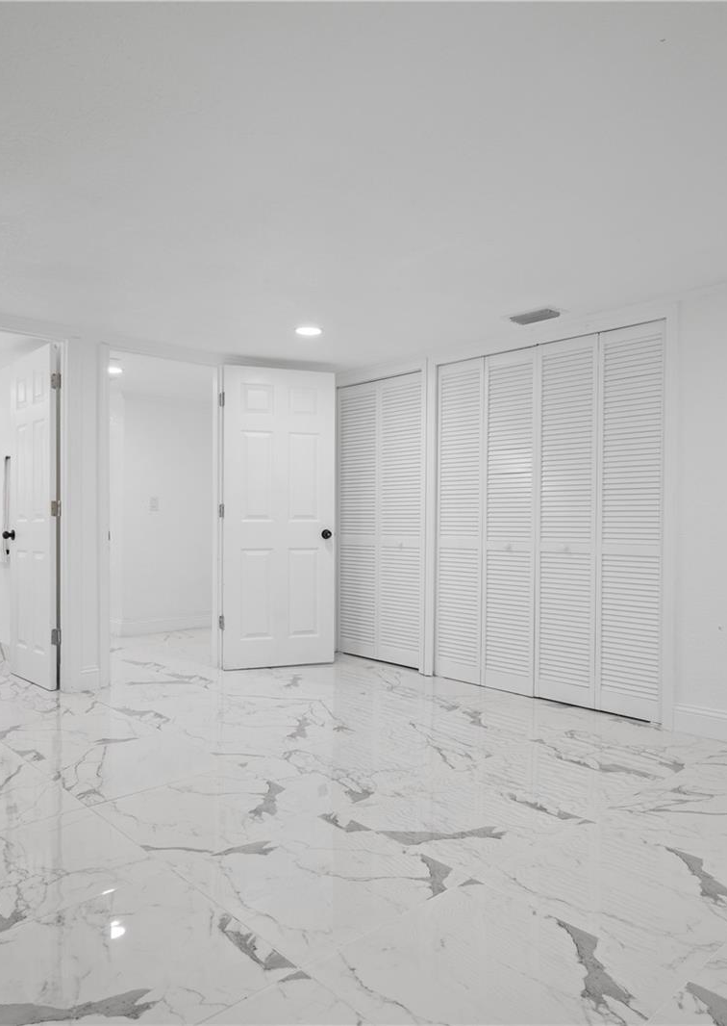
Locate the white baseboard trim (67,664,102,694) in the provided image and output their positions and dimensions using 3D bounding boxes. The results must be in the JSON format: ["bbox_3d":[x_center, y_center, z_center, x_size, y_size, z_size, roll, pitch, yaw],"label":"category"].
[{"bbox_3d":[-1.662,0.984,4.078,0.170,0.132,0.016,0,0,-44],"label":"white baseboard trim"}]

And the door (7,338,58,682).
[{"bbox_3d":[-2.051,0.031,4.246,0.660,2.020,0.037,0,0,44],"label":"door"}]

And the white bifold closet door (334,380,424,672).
[{"bbox_3d":[0.100,0.052,4.850,0.032,1.990,0.830,0,0,-44],"label":"white bifold closet door"}]

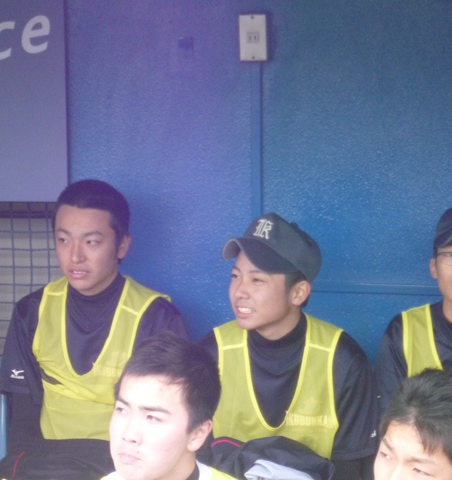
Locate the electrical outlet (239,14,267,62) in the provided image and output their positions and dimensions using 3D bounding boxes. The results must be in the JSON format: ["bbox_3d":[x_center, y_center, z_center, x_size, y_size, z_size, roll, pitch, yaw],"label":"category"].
[{"bbox_3d":[0.069,-0.511,5.818,0.067,0.116,0.037,-1,12,4],"label":"electrical outlet"}]

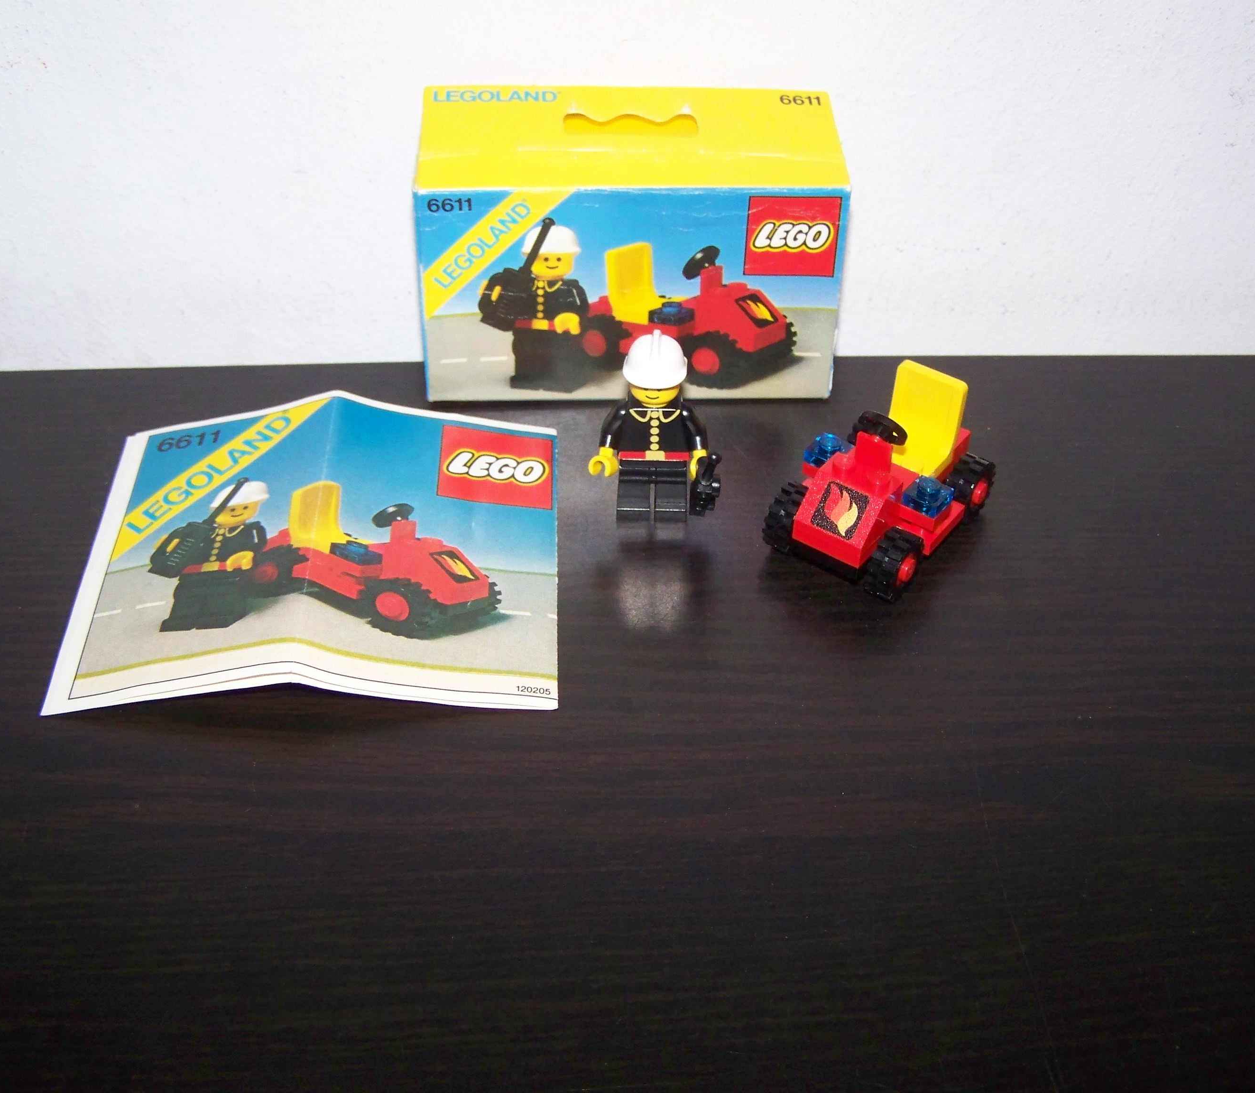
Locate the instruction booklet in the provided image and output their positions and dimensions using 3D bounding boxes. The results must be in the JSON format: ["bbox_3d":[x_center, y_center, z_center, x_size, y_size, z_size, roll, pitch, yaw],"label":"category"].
[{"bbox_3d":[-0.064,-0.002,0.338,0.101,0.013,0.091,-1,41,-3],"label":"instruction booklet"}]

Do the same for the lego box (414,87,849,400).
[{"bbox_3d":[0.001,-0.071,0.385,0.098,0.059,0.041,-1,41,-3],"label":"lego box"}]

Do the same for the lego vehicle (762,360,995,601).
[{"bbox_3d":[0.056,-0.017,0.344,0.032,0.034,0.048,27,47,26],"label":"lego vehicle"}]

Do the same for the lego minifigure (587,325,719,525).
[{"bbox_3d":[0.007,-0.024,0.344,0.029,0.043,0.017,0,41,-2],"label":"lego minifigure"}]

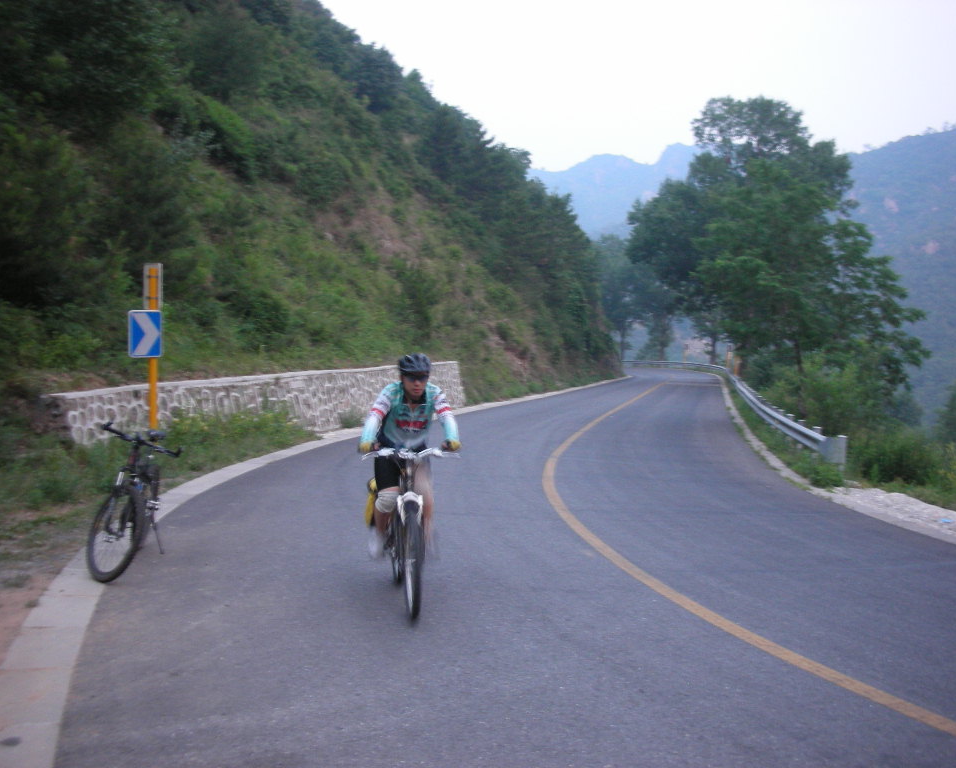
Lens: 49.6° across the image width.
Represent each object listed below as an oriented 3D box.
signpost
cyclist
[{"bbox_3d":[-4.240,-0.260,13.200,0.430,2.600,0.280,0,0,-9],"label":"signpost"},{"bbox_3d":[-0.445,0.460,6.620,0.620,1.320,0.830,0,0,-8],"label":"cyclist"}]

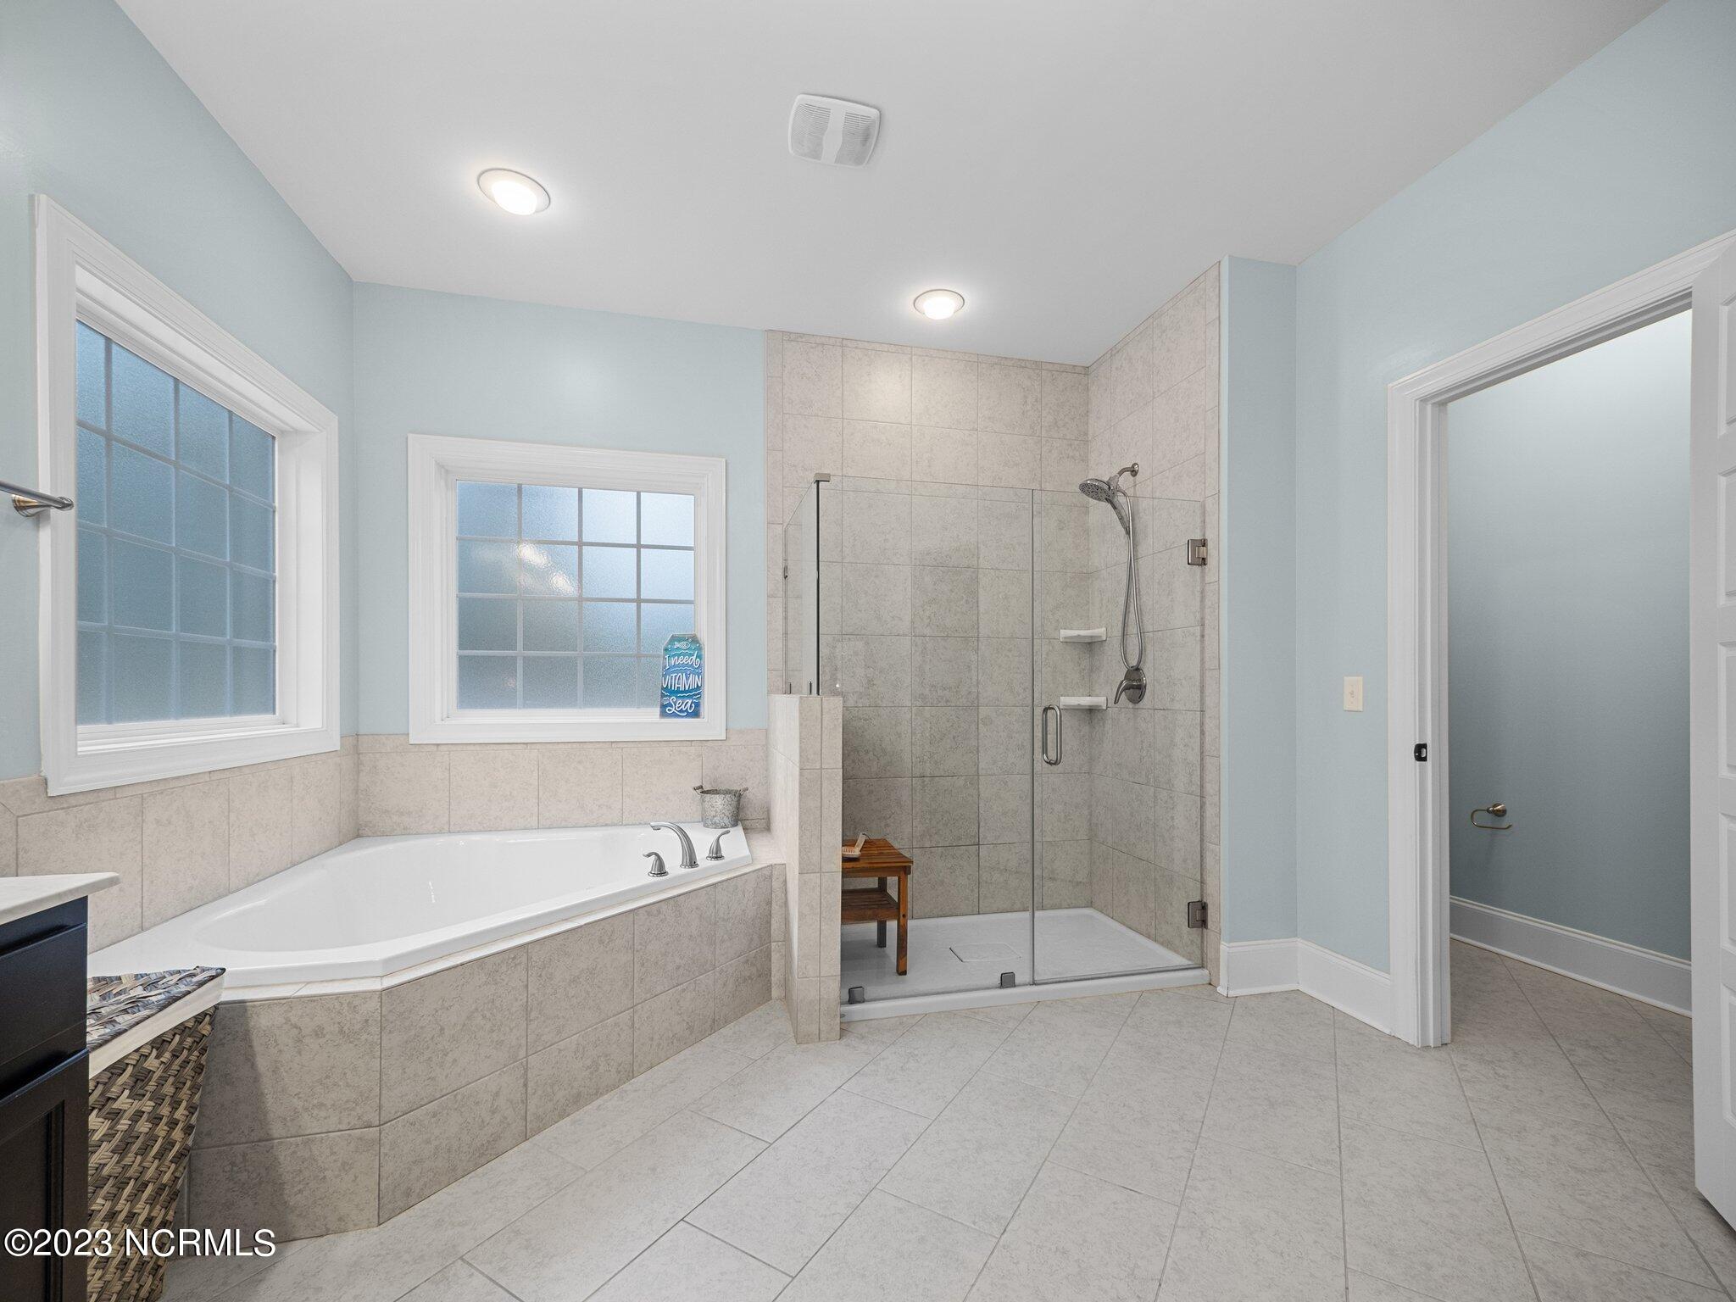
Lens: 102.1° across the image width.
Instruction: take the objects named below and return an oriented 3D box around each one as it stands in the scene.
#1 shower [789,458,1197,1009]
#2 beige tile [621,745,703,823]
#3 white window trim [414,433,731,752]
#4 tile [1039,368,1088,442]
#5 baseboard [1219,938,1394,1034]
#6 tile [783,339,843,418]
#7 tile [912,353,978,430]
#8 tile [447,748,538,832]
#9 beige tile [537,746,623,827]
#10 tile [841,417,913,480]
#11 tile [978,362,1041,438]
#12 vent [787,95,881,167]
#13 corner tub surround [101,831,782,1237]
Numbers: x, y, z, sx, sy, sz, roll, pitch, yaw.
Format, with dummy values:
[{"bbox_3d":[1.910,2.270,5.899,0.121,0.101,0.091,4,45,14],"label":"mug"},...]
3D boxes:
[{"bbox_3d":[0.464,0.339,2.934,1.523,1.807,0.829,0,-1,-14],"label":"shower"},{"bbox_3d":[-0.888,0.583,3.042,0.326,0.326,0.012,0,-1,-14],"label":"beige tile"},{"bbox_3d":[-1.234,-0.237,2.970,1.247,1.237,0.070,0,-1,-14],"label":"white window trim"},{"bbox_3d":[0.986,-1.225,3.509,0.260,0.330,0.010,0,0,-13],"label":"tile"},{"bbox_3d":[1.528,1.185,2.481,0.320,0.200,0.400,0,-1,-14],"label":"baseboard"},{"bbox_3d":[-0.250,-1.239,3.215,0.268,0.326,0.010,0,0,-13],"label":"tile"},{"bbox_3d":[0.369,-1.221,3.331,0.326,0.326,0.012,0,-1,-14],"label":"tile"},{"bbox_3d":[-1.550,0.578,2.913,0.328,0.331,0.010,0,0,-13],"label":"tile"},{"bbox_3d":[-1.222,0.583,2.991,0.338,0.338,0.010,0,0,-13],"label":"beige tile"},{"bbox_3d":[0.047,-0.902,3.287,0.330,0.330,0.010,0,0,-13],"label":"tile"},{"bbox_3d":[0.690,-1.217,3.407,0.326,0.326,0.012,0,-1,-14],"label":"tile"},{"bbox_3d":[-0.097,-1.486,2.021,0.247,0.030,0.232,0,-1,-13],"label":"vent"},{"bbox_3d":[-1.059,0.981,2.246,1.627,0.548,1.520,0,-1,-13],"label":"corner tub surround"}]

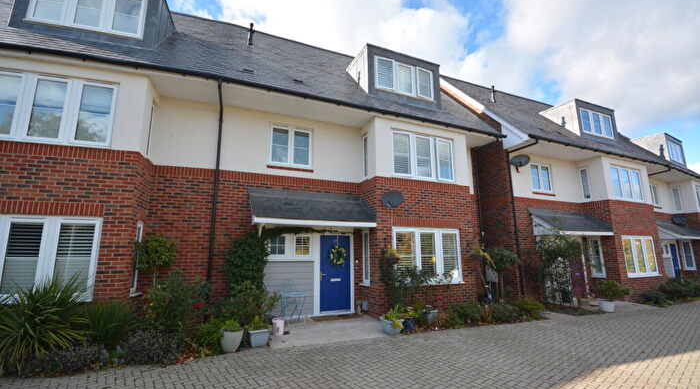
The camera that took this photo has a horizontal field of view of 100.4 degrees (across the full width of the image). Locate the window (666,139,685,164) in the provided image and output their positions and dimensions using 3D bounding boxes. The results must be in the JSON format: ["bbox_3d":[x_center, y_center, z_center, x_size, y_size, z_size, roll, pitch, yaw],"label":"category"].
[{"bbox_3d":[17.125,-2.161,15.300,2.100,1.050,0.120,5,-11,-29],"label":"window"}]

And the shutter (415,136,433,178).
[{"bbox_3d":[2.079,-1.057,8.199,0.540,1.160,0.060,4,-11,-24],"label":"shutter"}]

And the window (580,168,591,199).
[{"bbox_3d":[9.064,-0.385,11.227,0.080,1.140,0.320,4,-10,-23],"label":"window"}]

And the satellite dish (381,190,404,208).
[{"bbox_3d":[1.024,0.092,7.028,0.550,0.450,0.330,-4,-10,18],"label":"satellite dish"}]

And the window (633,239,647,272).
[{"bbox_3d":[10.816,2.316,10.898,0.660,1.250,0.080,4,-10,-23],"label":"window"}]

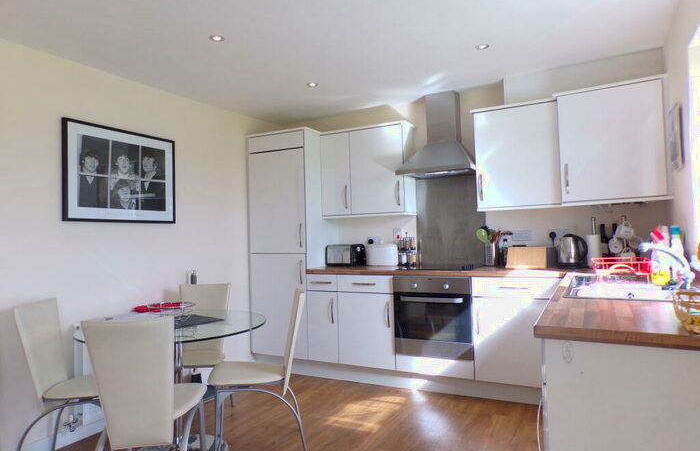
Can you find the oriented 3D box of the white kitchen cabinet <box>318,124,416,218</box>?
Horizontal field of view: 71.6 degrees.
[{"bbox_3d":[0.167,-0.467,4.372,0.800,0.780,0.330,-2,-2,27],"label":"white kitchen cabinet"}]

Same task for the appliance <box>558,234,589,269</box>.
[{"bbox_3d":[1.630,0.191,3.545,0.205,0.250,0.165,-2,-2,27],"label":"appliance"}]

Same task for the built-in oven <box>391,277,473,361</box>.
[{"bbox_3d":[0.738,0.682,3.809,0.600,0.590,0.540,-2,-2,29],"label":"built-in oven"}]

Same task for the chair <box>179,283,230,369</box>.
[{"bbox_3d":[-0.992,0.828,3.131,0.430,0.870,0.510,-1,-2,-6],"label":"chair"}]

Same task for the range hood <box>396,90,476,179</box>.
[{"bbox_3d":[0.740,-0.767,3.998,0.600,0.720,0.490,-2,-2,27],"label":"range hood"}]

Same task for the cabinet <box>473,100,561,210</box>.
[{"bbox_3d":[1.288,-0.505,3.681,0.590,0.745,0.300,-2,-2,29],"label":"cabinet"}]

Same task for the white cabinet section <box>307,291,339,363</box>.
[{"bbox_3d":[-0.087,0.845,4.272,0.302,0.581,0.570,-2,-3,29],"label":"white cabinet section"}]

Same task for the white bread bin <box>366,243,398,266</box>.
[{"bbox_3d":[0.236,0.267,4.289,0.330,0.187,0.195,-2,-2,28],"label":"white bread bin"}]

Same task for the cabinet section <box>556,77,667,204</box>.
[{"bbox_3d":[1.795,-0.529,3.343,0.615,0.740,0.427,-2,-3,29],"label":"cabinet section"}]

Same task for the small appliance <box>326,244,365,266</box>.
[{"bbox_3d":[-0.036,0.276,4.436,0.290,0.200,0.260,-2,-2,27],"label":"small appliance"}]

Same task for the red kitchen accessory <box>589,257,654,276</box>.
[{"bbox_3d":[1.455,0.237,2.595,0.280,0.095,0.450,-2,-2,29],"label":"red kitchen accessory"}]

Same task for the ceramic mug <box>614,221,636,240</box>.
[{"bbox_3d":[1.912,0.035,3.377,0.112,0.118,0.088,9,3,27],"label":"ceramic mug"}]

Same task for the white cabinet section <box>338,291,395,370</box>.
[{"bbox_3d":[0.265,0.829,4.077,0.503,0.581,0.570,-2,-3,29],"label":"white cabinet section"}]

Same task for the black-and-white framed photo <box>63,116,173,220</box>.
[{"bbox_3d":[-1.528,-0.328,3.292,0.025,0.618,0.868,-2,-2,27],"label":"black-and-white framed photo"}]

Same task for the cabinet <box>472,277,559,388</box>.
[{"bbox_3d":[1.264,0.721,3.527,0.590,0.715,0.550,-2,-2,29],"label":"cabinet"}]

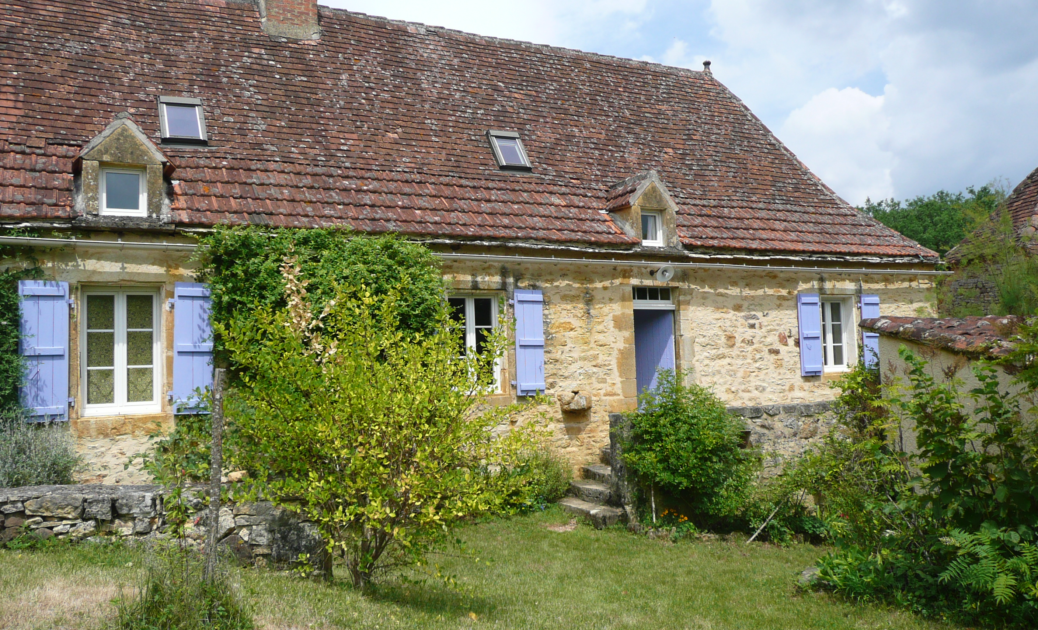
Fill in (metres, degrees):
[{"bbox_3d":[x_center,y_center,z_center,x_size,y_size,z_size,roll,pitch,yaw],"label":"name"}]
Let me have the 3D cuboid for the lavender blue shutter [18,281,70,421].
[{"bbox_3d":[-4.945,0.382,8.743,0.449,1.459,0.060,0,-4,-27],"label":"lavender blue shutter"}]

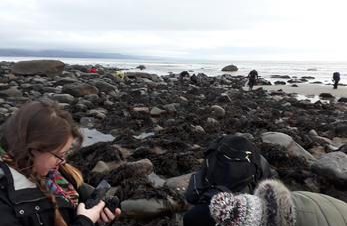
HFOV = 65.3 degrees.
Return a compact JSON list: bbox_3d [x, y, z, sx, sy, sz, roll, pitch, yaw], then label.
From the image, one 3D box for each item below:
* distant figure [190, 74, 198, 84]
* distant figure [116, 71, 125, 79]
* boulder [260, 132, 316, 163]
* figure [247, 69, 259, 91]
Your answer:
[{"bbox_3d":[1.959,-3.160,25.000,0.580,0.900,0.650,4,12,17],"label":"distant figure"},{"bbox_3d":[-5.288,-3.722,27.000,0.700,0.900,0.600,7,13,29],"label":"distant figure"},{"bbox_3d":[1.827,0.556,4.300,0.860,0.390,0.520,5,12,23],"label":"boulder"},{"bbox_3d":[6.154,-2.553,21.000,0.680,1.580,0.500,0,11,-3],"label":"figure"}]

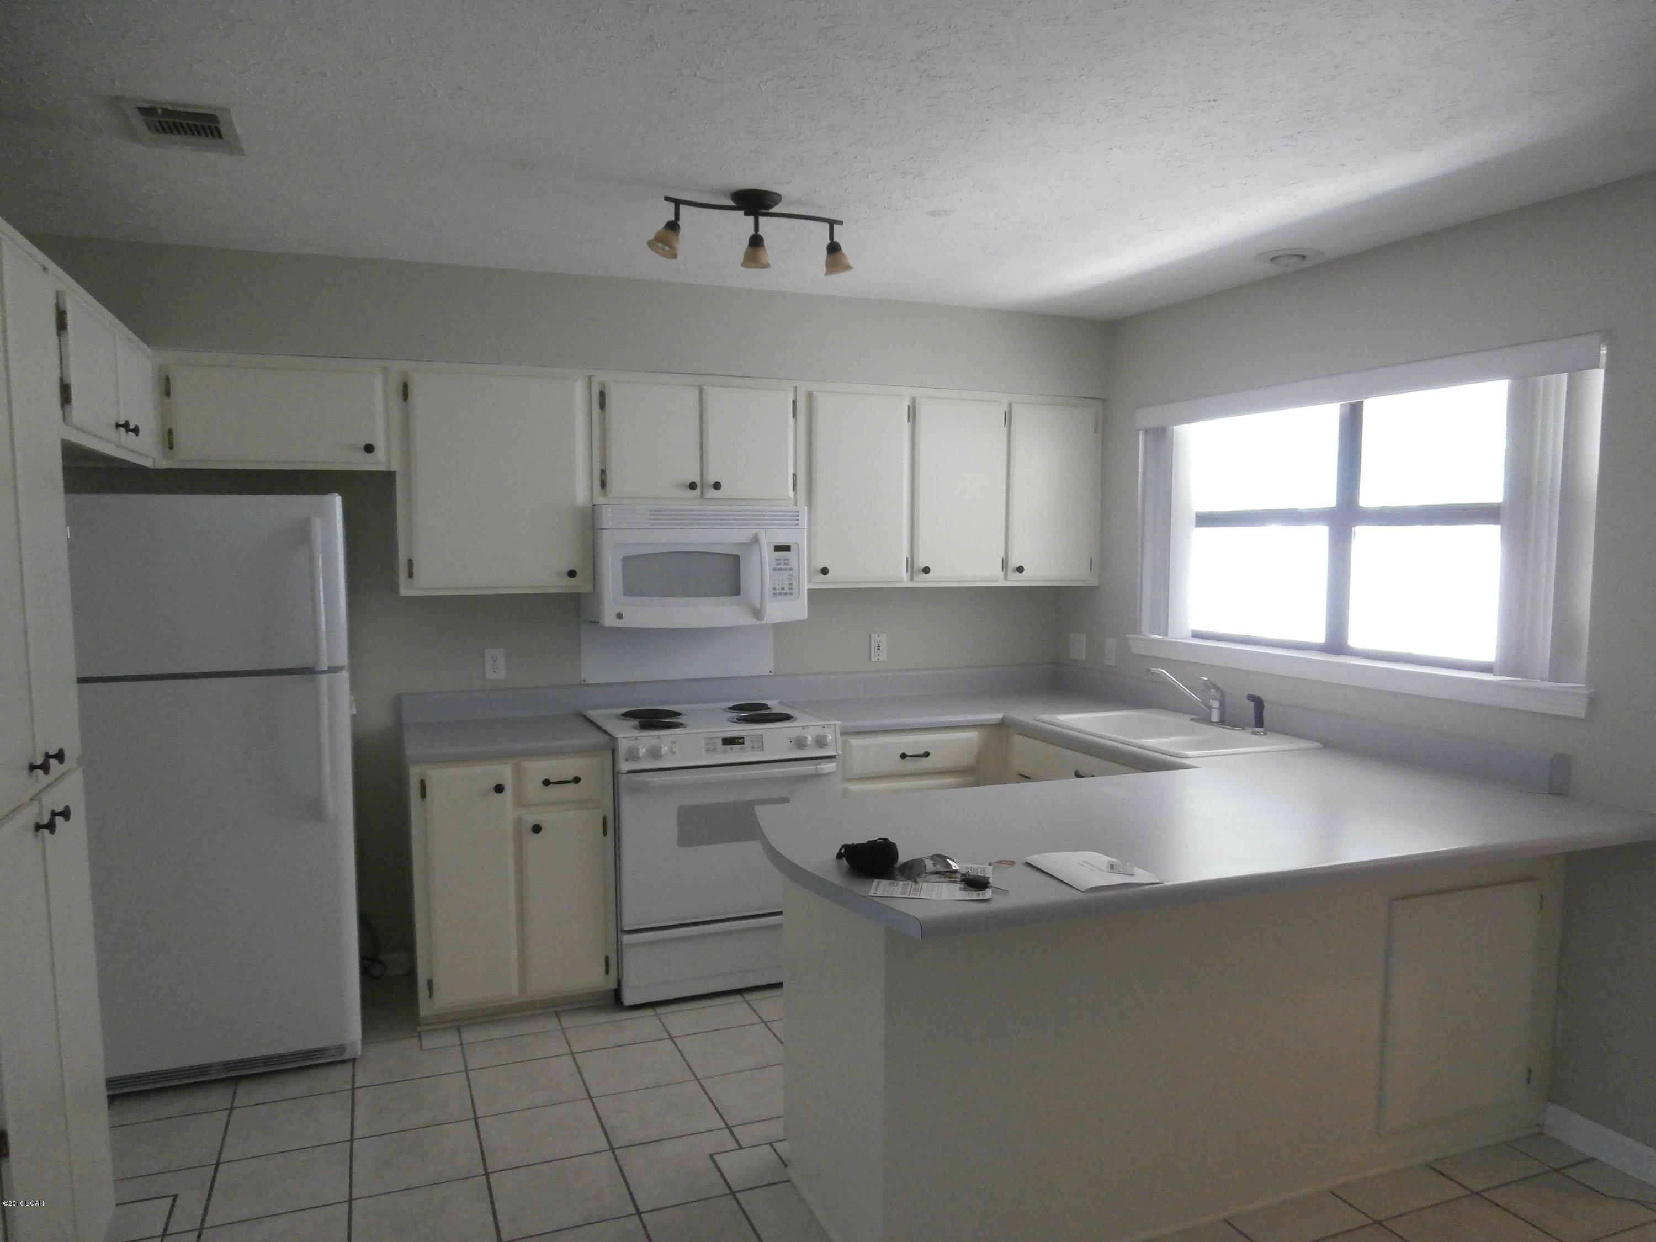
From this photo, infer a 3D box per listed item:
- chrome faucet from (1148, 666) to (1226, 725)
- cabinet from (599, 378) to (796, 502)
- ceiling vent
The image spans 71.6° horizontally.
[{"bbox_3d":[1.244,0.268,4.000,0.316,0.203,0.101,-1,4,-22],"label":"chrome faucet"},{"bbox_3d":[-0.520,-0.652,4.266,0.760,0.444,0.338,-1,4,-22],"label":"cabinet"},{"bbox_3d":[-1.371,-1.047,2.442,0.212,0.020,0.293,-1,4,-22],"label":"ceiling vent"}]

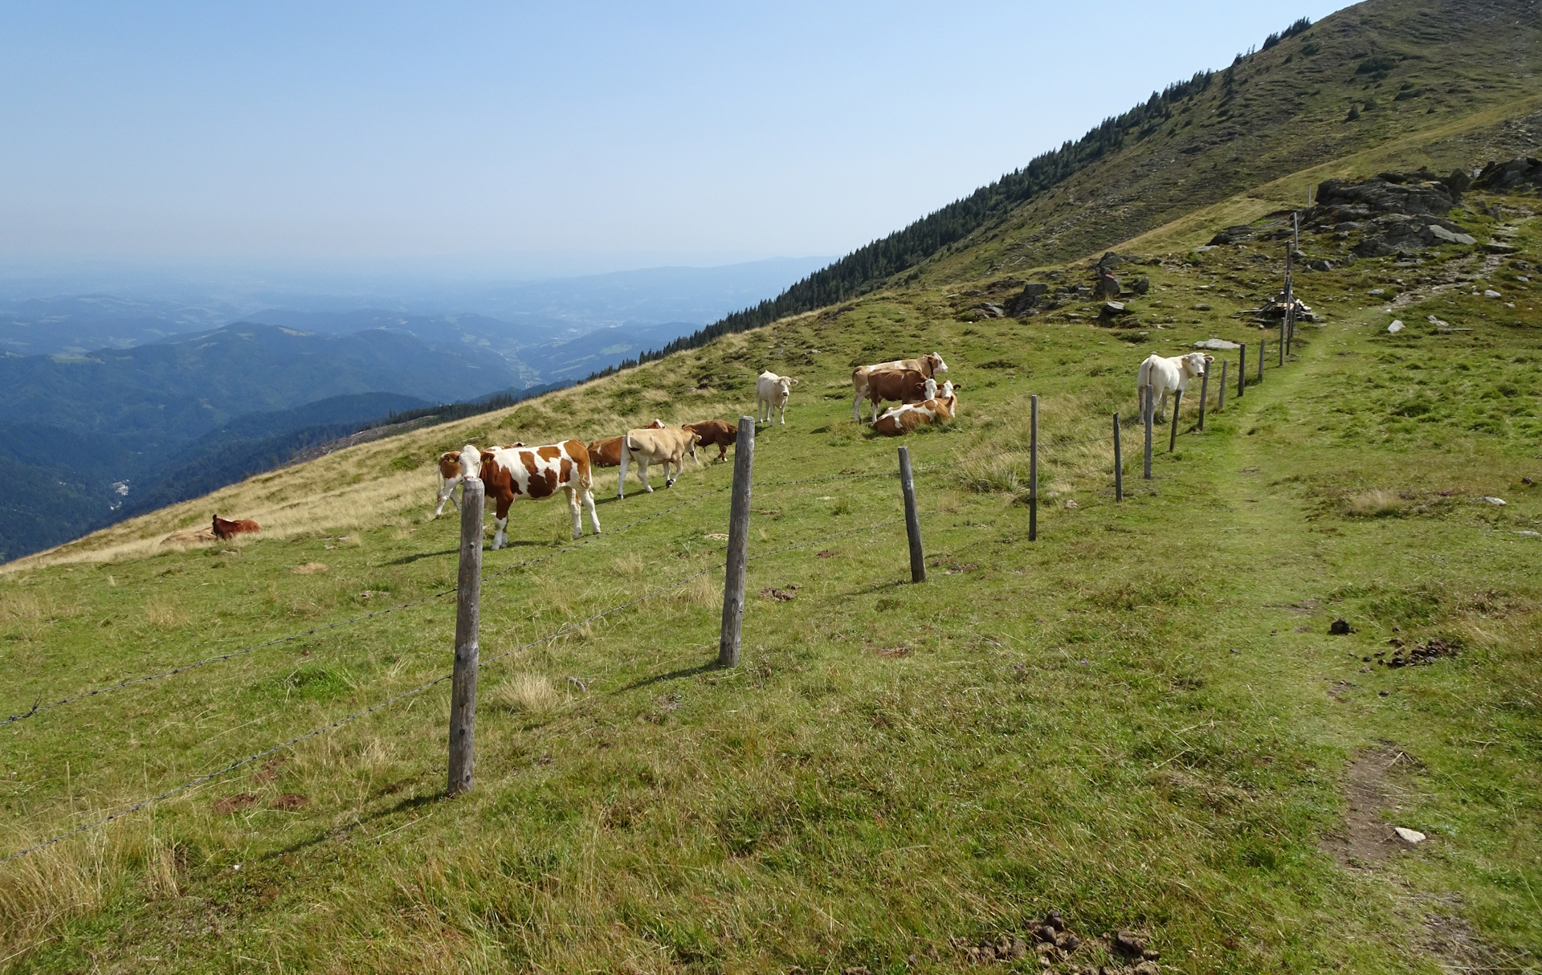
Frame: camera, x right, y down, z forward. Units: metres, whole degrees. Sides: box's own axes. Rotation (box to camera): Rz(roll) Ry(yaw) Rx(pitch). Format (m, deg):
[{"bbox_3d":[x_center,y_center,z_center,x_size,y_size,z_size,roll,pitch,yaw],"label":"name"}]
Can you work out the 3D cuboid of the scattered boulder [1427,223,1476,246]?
[{"bbox_3d":[27.056,-10.056,42.500,1.650,0.750,1.100,6,14,24],"label":"scattered boulder"}]

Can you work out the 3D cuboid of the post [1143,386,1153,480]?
[{"bbox_3d":[5.021,-0.733,14.200,0.085,1.250,0.085,-3,13,1],"label":"post"}]

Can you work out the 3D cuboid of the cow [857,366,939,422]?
[{"bbox_3d":[2.802,-1.934,22.700,1.650,1.180,0.580,8,15,29],"label":"cow"}]

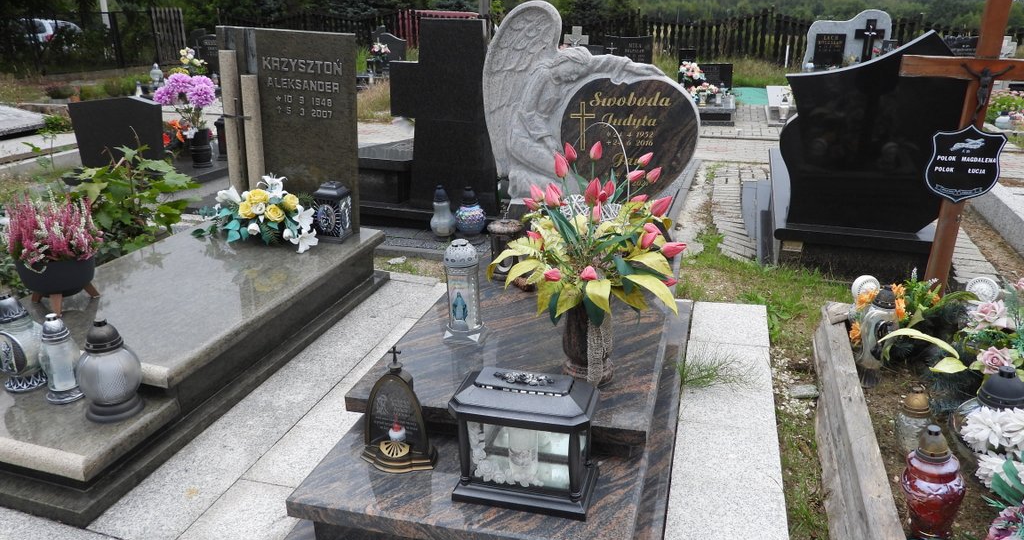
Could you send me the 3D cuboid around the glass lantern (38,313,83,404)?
[{"bbox_3d":[-1.523,0.298,2.384,0.117,0.285,0.117,6,20,14],"label":"glass lantern"}]

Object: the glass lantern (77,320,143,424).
[{"bbox_3d":[-1.303,0.319,2.288,0.182,0.305,0.182,6,20,14],"label":"glass lantern"}]

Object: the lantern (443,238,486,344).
[{"bbox_3d":[-0.168,0.068,2.395,0.128,0.335,0.128,2,20,10],"label":"lantern"}]

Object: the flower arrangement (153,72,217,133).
[{"bbox_3d":[-2.399,-1.227,5.200,0.450,0.400,0.420,4,20,15],"label":"flower arrangement"}]

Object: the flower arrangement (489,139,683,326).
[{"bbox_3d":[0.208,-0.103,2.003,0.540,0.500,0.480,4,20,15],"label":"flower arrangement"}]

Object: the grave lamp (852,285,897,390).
[{"bbox_3d":[1.240,0.216,2.396,0.142,0.347,0.137,-3,20,-9],"label":"grave lamp"}]

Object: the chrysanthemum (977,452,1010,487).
[{"bbox_3d":[1.167,0.483,1.720,0.098,0.093,0.088,9,22,24],"label":"chrysanthemum"}]

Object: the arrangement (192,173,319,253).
[{"bbox_3d":[-1.325,-0.283,3.674,0.660,0.300,0.350,6,20,14],"label":"arrangement"}]

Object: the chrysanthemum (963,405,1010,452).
[{"bbox_3d":[1.216,0.406,1.820,0.110,0.100,0.100,13,24,35],"label":"chrysanthemum"}]

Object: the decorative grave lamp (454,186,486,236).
[{"bbox_3d":[-0.257,-0.338,4.306,0.195,0.320,0.195,-1,19,0],"label":"decorative grave lamp"}]

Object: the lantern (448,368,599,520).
[{"bbox_3d":[0.041,0.391,1.690,0.318,0.288,0.205,6,21,15],"label":"lantern"}]

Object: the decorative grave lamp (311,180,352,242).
[{"bbox_3d":[-0.866,-0.293,3.426,0.166,0.274,0.166,2,20,4],"label":"decorative grave lamp"}]

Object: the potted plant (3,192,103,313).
[{"bbox_3d":[-1.721,-0.064,2.662,0.367,0.424,0.352,6,21,15],"label":"potted plant"}]

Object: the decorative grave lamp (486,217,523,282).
[{"bbox_3d":[-0.029,-0.095,2.971,0.150,0.250,0.150,4,20,15],"label":"decorative grave lamp"}]

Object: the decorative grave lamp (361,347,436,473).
[{"bbox_3d":[-0.311,0.365,1.922,0.210,0.340,0.130,4,20,15],"label":"decorative grave lamp"}]

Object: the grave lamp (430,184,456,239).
[{"bbox_3d":[-0.391,-0.327,4.032,0.149,0.313,0.149,0,20,0],"label":"grave lamp"}]

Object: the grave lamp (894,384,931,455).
[{"bbox_3d":[1.177,0.432,2.062,0.094,0.195,0.094,4,20,15],"label":"grave lamp"}]

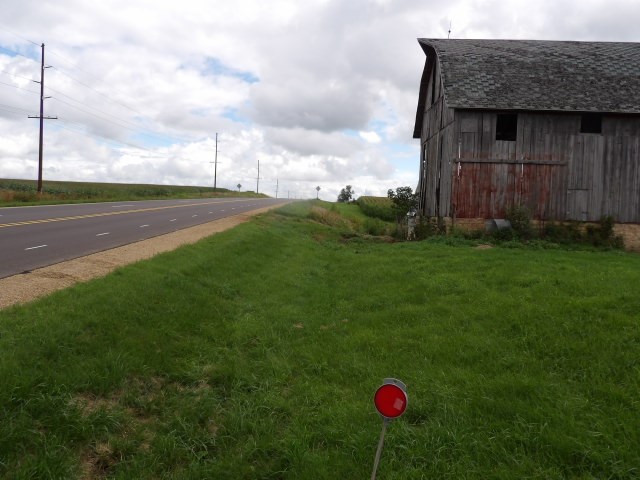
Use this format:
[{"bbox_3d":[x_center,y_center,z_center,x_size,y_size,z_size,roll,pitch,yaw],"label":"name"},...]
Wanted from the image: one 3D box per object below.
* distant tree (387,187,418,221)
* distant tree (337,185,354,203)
[{"bbox_3d":[6.734,-2.758,42.000,2.700,3.200,2.600,2,3,0],"label":"distant tree"},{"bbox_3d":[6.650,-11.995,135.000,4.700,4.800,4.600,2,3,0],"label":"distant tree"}]

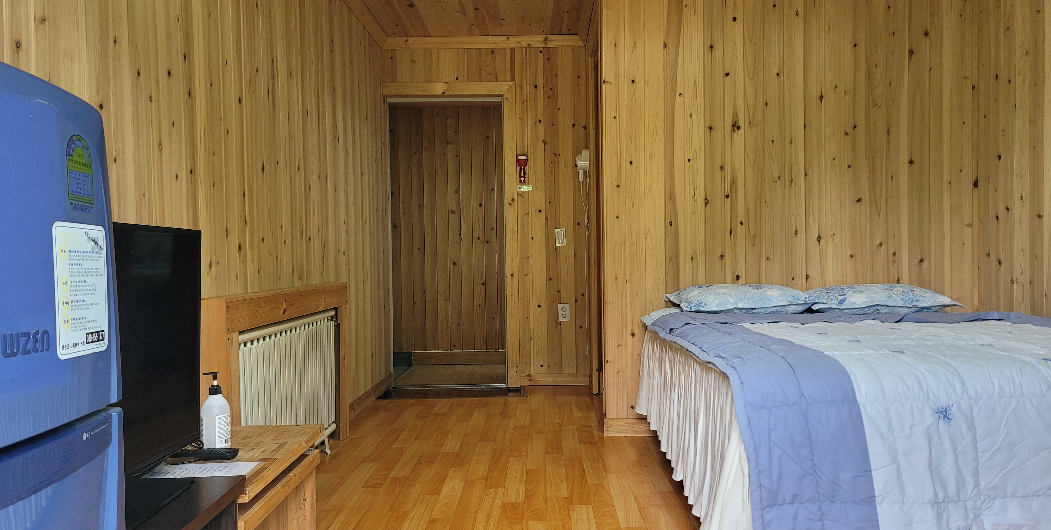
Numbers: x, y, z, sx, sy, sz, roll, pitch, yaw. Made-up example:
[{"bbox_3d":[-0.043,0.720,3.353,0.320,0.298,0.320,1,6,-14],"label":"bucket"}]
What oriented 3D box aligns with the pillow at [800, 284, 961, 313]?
[{"bbox_3d":[1.620,0.151,3.560,0.680,0.125,0.440,-1,1,2],"label":"pillow"}]

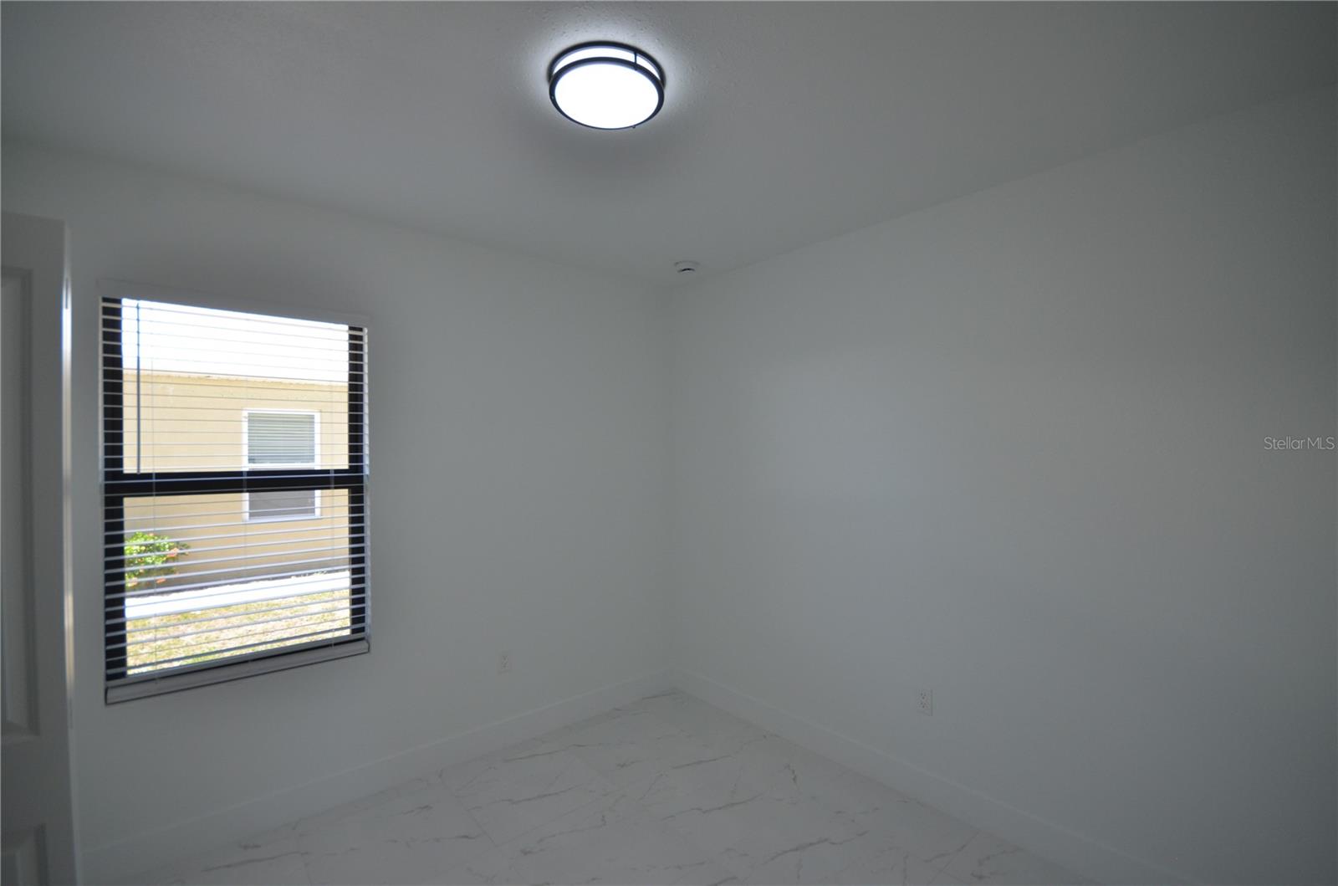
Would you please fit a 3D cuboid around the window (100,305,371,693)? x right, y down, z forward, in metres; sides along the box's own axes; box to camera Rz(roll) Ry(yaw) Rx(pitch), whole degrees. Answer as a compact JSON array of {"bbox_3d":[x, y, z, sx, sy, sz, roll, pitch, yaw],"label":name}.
[{"bbox_3d":[-1.680,0.183,2.225,0.865,1.410,0.080,0,0,-41],"label":"window"}]

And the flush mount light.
[{"bbox_3d":[-0.173,-0.985,1.555,0.332,0.064,0.332,0,0,0],"label":"flush mount light"}]

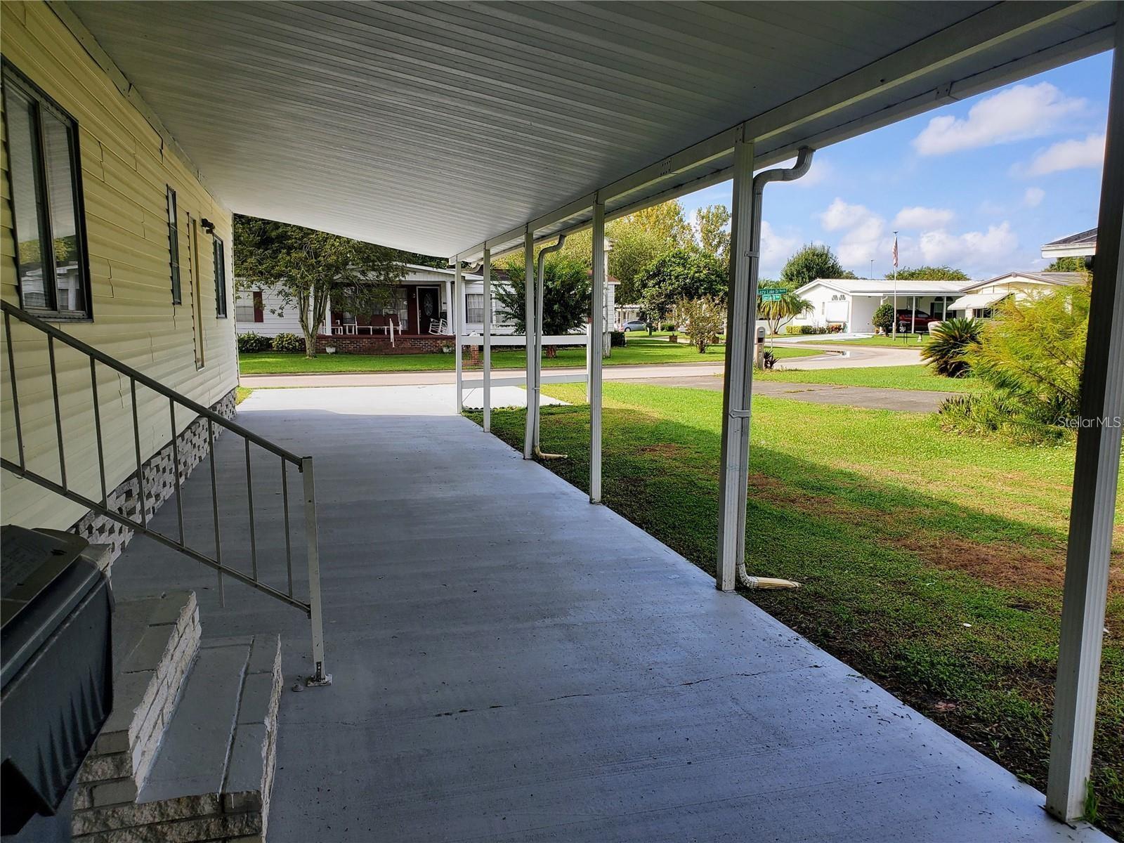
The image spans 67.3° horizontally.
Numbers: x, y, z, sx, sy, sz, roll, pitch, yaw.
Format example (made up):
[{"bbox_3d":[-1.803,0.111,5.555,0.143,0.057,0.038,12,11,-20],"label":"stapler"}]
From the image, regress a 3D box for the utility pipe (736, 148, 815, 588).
[{"bbox_3d":[1.203,-0.273,4.743,0.435,2.485,0.085,-1,7,-16],"label":"utility pipe"}]

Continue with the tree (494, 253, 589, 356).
[{"bbox_3d":[-0.772,-4.531,33.000,3.776,4.016,3.500,0,7,-1],"label":"tree"}]

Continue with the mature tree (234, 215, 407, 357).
[{"bbox_3d":[-9.336,-5.431,31.507,6.900,6.100,6.900,-1,7,-16],"label":"mature tree"}]

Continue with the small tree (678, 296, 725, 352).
[{"bbox_3d":[6.276,-4.284,37.606,2.150,2.500,2.150,2,7,9],"label":"small tree"}]

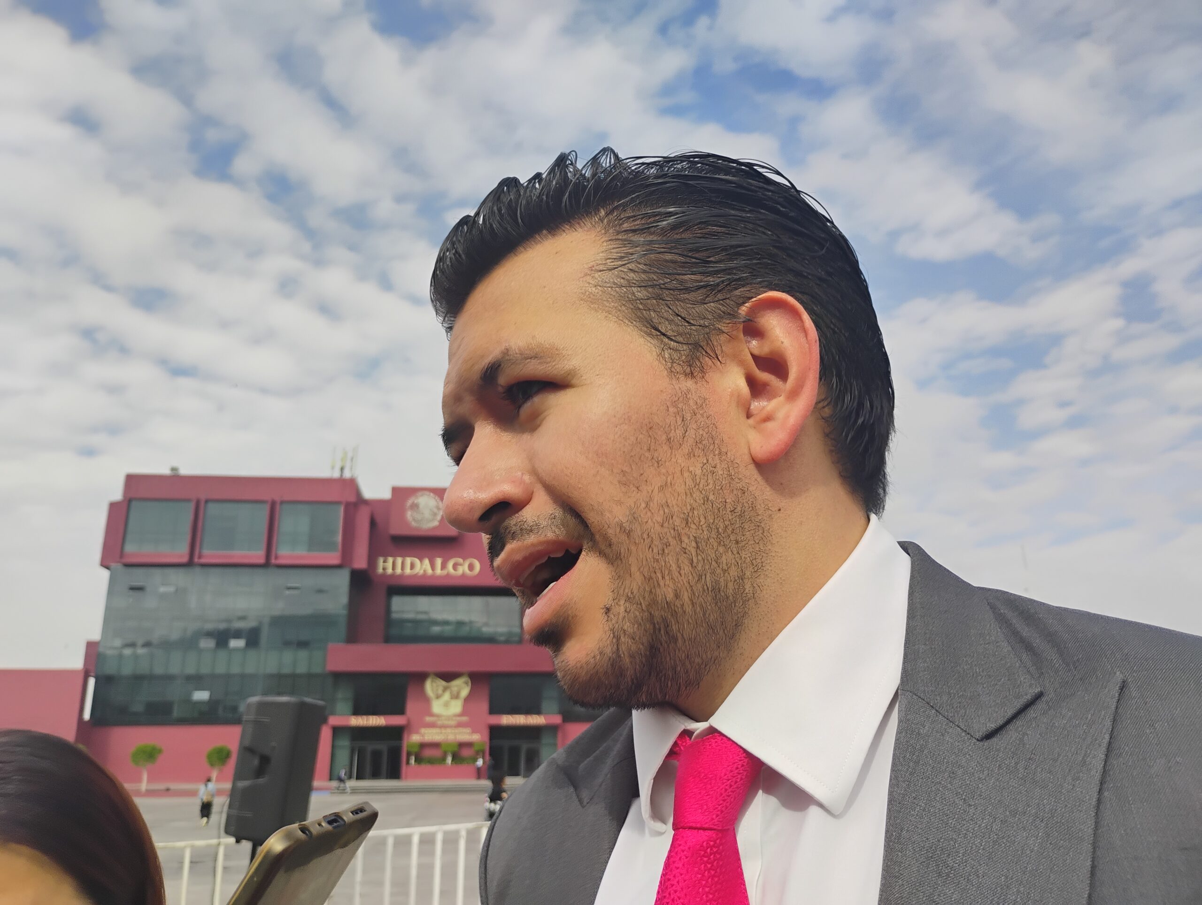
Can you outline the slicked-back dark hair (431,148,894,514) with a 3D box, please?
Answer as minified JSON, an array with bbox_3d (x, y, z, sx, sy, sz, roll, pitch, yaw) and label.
[{"bbox_3d":[0.032,-0.057,0.483,0.220,0.195,0.175,-6,-12,-24],"label":"slicked-back dark hair"}]

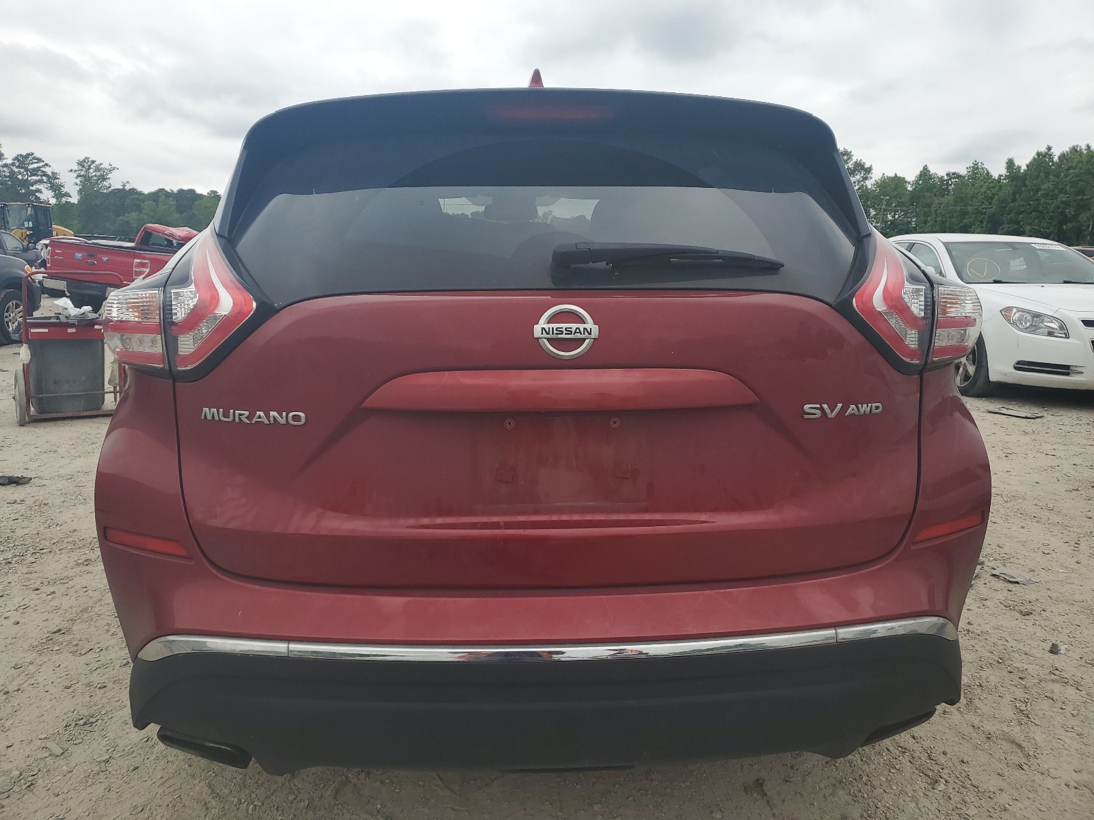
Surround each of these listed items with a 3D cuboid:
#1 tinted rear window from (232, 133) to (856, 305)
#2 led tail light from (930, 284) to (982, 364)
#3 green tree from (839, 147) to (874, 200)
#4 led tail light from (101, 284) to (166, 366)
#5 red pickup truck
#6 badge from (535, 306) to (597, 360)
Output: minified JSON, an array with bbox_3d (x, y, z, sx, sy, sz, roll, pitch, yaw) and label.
[{"bbox_3d":[0.013,-0.372,1.597,1.210,0.130,0.470,-1,55,-3],"label":"tinted rear window"},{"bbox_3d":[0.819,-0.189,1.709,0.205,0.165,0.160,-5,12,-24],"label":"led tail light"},{"bbox_3d":[33.178,-21.959,89.079,6.500,13.000,6.500,0,11,0],"label":"green tree"},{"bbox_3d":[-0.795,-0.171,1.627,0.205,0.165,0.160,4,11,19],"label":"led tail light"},{"bbox_3d":[-7.195,-2.846,16.837,2.020,1.920,5.900,6,10,10],"label":"red pickup truck"},{"bbox_3d":[0.033,-0.132,1.388,0.110,0.096,0.016,-1,-3,-3],"label":"badge"}]

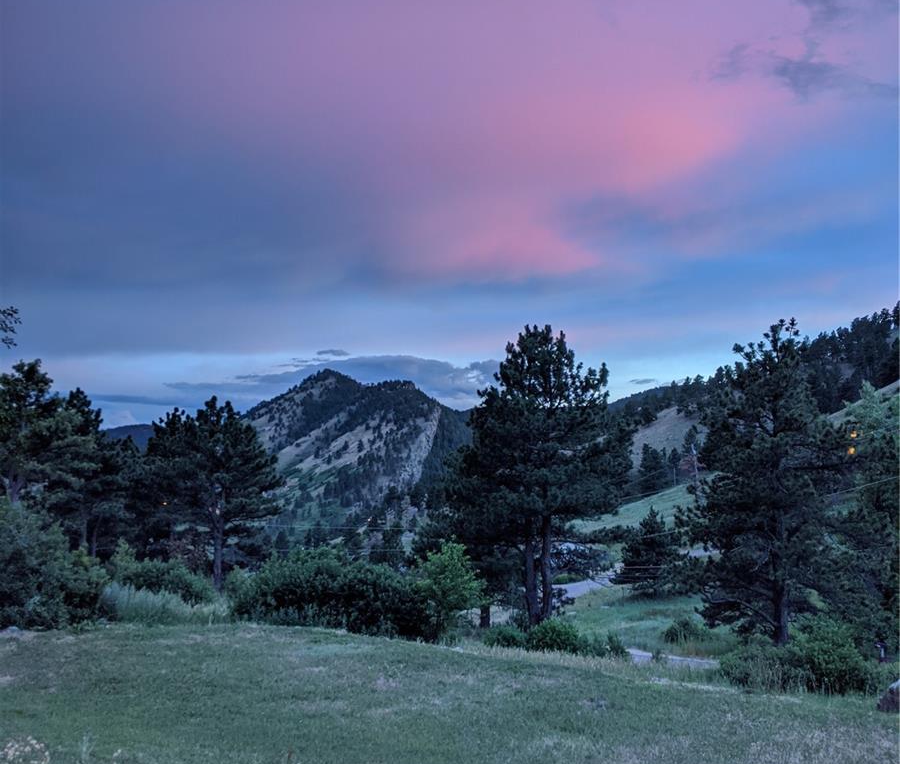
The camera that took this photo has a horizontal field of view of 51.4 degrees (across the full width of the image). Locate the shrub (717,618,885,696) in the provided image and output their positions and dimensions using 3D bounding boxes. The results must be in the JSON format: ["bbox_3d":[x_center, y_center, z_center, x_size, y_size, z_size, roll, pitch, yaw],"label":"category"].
[{"bbox_3d":[5.617,4.399,15.000,2.564,1.218,1.667,0,-3,0],"label":"shrub"}]

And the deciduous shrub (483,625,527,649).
[{"bbox_3d":[1.165,5.438,20.000,0.927,0.556,0.900,0,-3,0],"label":"deciduous shrub"}]

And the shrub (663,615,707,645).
[{"bbox_3d":[8.554,9.027,34.000,1.649,1.004,1.500,0,-3,0],"label":"shrub"}]

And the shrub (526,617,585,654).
[{"bbox_3d":[2.142,5.146,19.000,1.177,0.771,1.060,0,-3,0],"label":"shrub"}]

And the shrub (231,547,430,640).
[{"bbox_3d":[-2.362,4.180,18.500,3.812,1.792,2.200,0,-3,0],"label":"shrub"}]

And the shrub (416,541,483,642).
[{"bbox_3d":[-0.009,3.917,17.500,1.234,1.907,1.172,0,-3,0],"label":"shrub"}]

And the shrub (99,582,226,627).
[{"bbox_3d":[-5.969,4.635,19.500,2.654,0.898,1.300,0,-3,0],"label":"shrub"}]

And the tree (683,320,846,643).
[{"bbox_3d":[9.072,2.899,27.000,4.731,9.346,4.494,0,-3,0],"label":"tree"}]

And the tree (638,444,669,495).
[{"bbox_3d":[26.090,11.218,120.000,3.811,6.351,3.700,0,-3,0],"label":"tree"}]

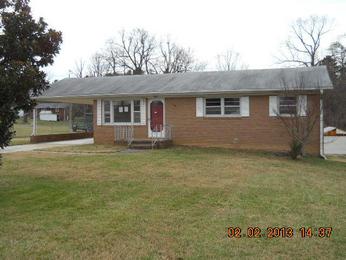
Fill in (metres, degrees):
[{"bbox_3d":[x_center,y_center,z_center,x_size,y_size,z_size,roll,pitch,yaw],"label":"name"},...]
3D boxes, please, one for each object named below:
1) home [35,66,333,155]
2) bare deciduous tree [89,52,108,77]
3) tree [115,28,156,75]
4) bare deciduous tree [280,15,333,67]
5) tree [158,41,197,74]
[{"bbox_3d":[0.720,-1.220,23.600,16.700,4.800,8.500,0,1,19],"label":"home"},{"bbox_3d":[-10.467,-5.011,52.000,2.951,11.757,2.951,0,1,0],"label":"bare deciduous tree"},{"bbox_3d":[-4.560,-5.681,45.000,5.362,13.321,5.362,0,1,0],"label":"tree"},{"bbox_3d":[15.037,-5.876,42.000,6.434,14.008,6.434,0,1,0],"label":"bare deciduous tree"},{"bbox_3d":[0.584,-5.338,48.000,5.175,12.540,5.175,0,1,0],"label":"tree"}]

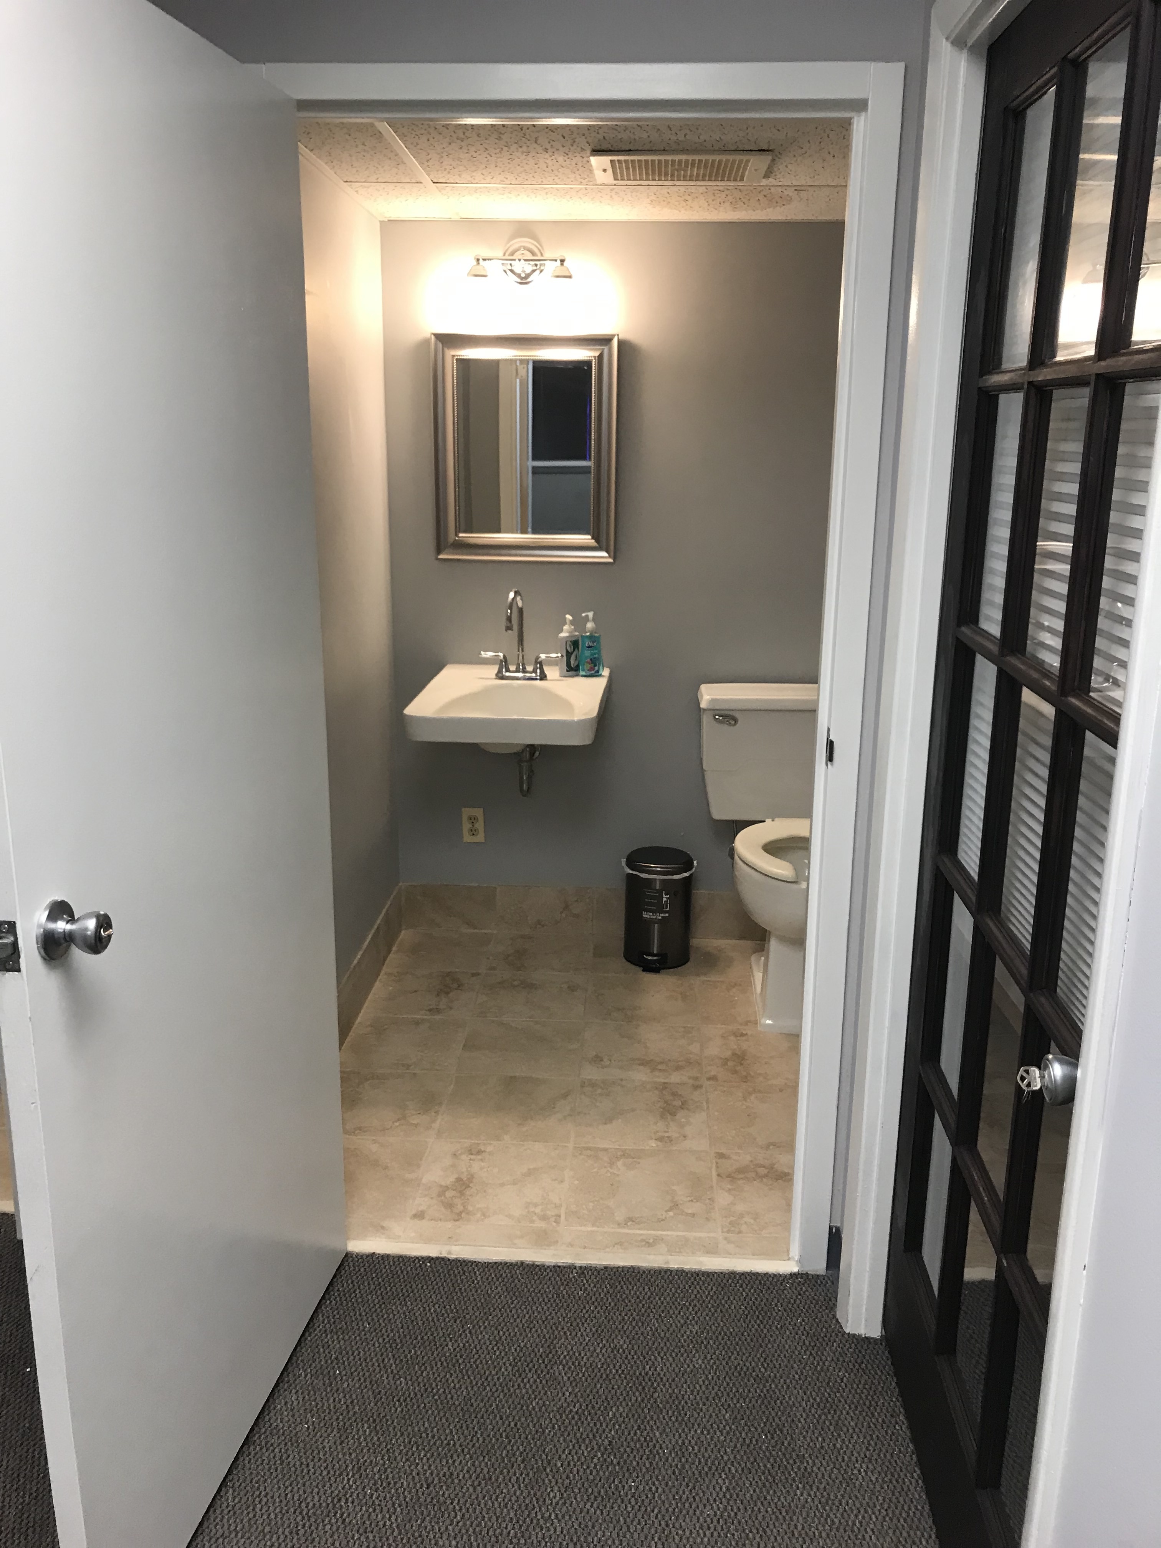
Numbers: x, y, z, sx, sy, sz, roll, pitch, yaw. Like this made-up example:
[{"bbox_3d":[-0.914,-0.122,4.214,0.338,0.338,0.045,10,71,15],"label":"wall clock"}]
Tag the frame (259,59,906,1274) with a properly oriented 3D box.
[{"bbox_3d":[-0.028,-0.080,2.204,1.014,2.075,0.130,1,15,3],"label":"frame"}]

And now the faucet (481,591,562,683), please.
[{"bbox_3d":[-0.171,-0.391,3.530,0.236,0.259,0.150,2,15,5],"label":"faucet"}]

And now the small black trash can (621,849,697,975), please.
[{"bbox_3d":[0.235,0.404,3.810,0.205,0.335,0.230,3,15,10],"label":"small black trash can"}]

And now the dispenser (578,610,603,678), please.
[{"bbox_3d":[0.034,-0.377,3.625,0.066,0.188,0.045,1,15,3],"label":"dispenser"}]

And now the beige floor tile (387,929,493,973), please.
[{"bbox_3d":[-0.433,0.552,3.892,0.292,0.010,0.315,1,15,3],"label":"beige floor tile"}]

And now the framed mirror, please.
[{"bbox_3d":[-0.161,-0.938,3.628,0.528,0.635,0.040,1,15,3],"label":"framed mirror"}]

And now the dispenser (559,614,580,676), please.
[{"bbox_3d":[-0.030,-0.375,3.629,0.061,0.181,0.050,-4,15,-17],"label":"dispenser"}]

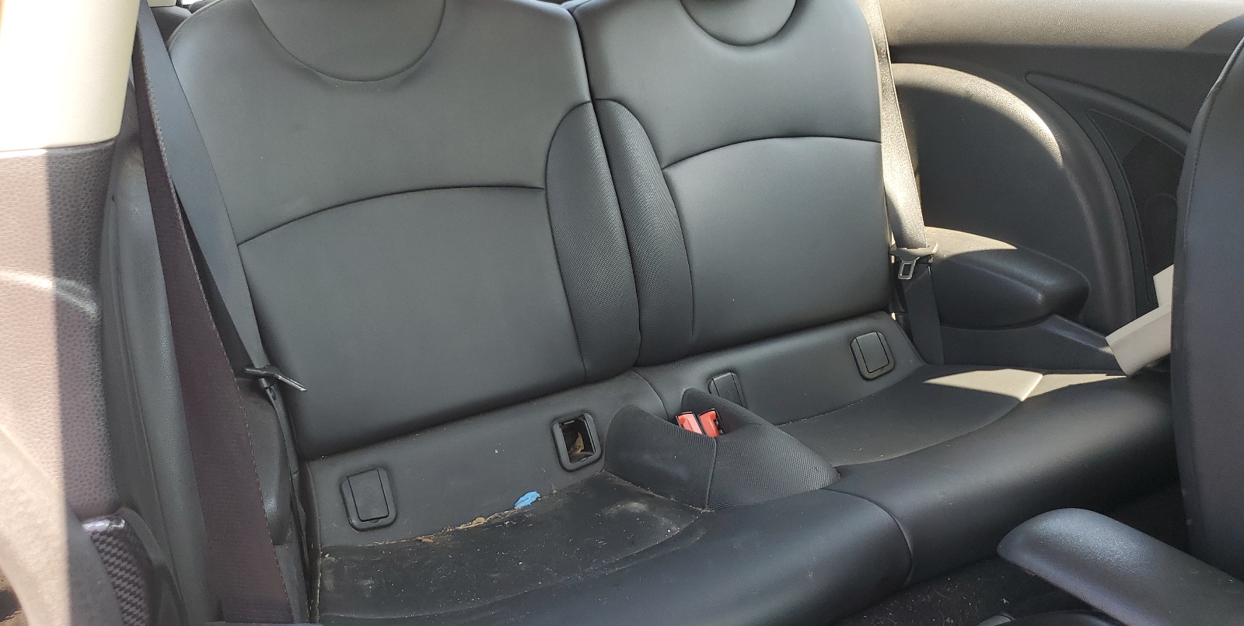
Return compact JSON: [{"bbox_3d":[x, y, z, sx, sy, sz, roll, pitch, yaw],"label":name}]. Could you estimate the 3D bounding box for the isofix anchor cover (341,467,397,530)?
[{"bbox_3d":[-0.302,0.225,1.117,0.056,0.067,0.013,-13,-12,-27],"label":"isofix anchor cover"}]

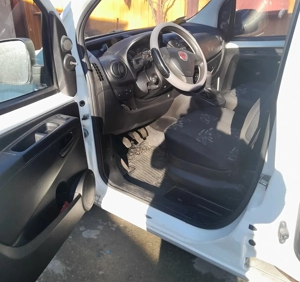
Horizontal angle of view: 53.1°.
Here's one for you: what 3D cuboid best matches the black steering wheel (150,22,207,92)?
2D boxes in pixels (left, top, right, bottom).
[{"bbox_3d":[0.144,-0.407,1.508,0.385,0.385,0.130,-24,2,-43],"label":"black steering wheel"}]

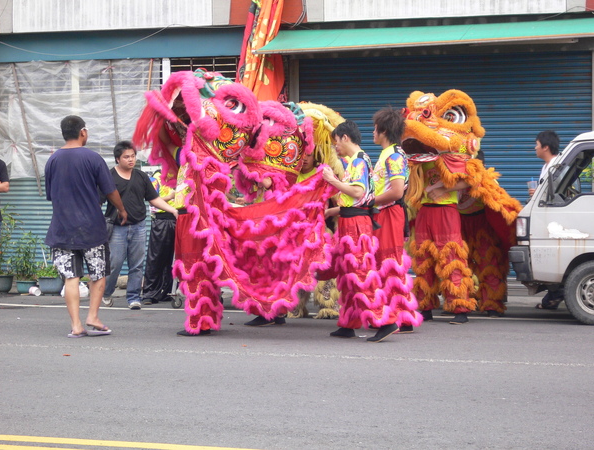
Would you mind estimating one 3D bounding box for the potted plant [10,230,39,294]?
[{"bbox_3d":[-3.064,0.422,16.400,0.330,0.698,0.320,0,1,0],"label":"potted plant"}]

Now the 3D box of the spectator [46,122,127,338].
[{"bbox_3d":[-1.648,0.004,11.400,0.580,1.723,0.420,1,1,36],"label":"spectator"}]

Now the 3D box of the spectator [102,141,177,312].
[{"bbox_3d":[-1.537,-0.002,14.300,0.680,1.655,0.420,0,1,-9],"label":"spectator"}]

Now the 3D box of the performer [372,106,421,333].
[{"bbox_3d":[0.785,-0.036,11.600,0.500,1.770,0.580,0,1,21],"label":"performer"}]

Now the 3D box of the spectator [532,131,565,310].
[{"bbox_3d":[2.444,-0.046,14.150,0.420,1.725,0.500,0,1,5],"label":"spectator"}]

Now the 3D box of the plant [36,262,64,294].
[{"bbox_3d":[-2.760,0.591,16.300,0.310,0.375,0.300,0,1,0],"label":"plant"}]

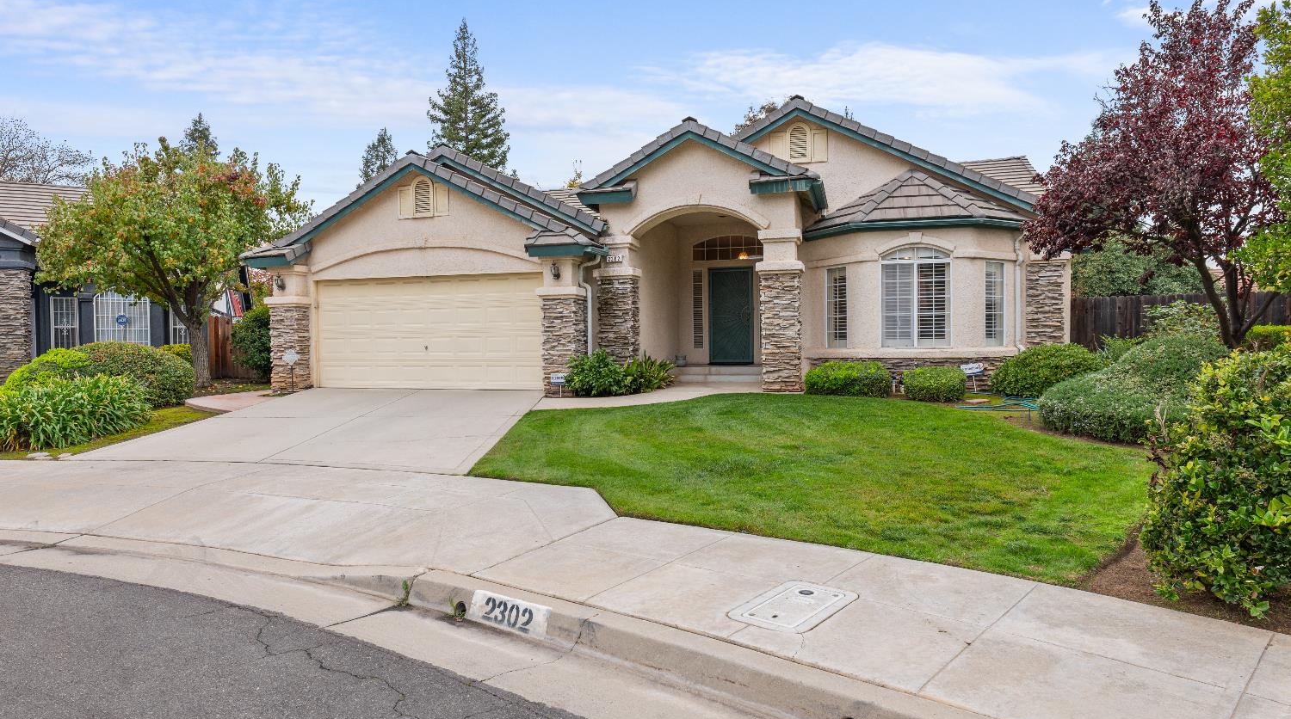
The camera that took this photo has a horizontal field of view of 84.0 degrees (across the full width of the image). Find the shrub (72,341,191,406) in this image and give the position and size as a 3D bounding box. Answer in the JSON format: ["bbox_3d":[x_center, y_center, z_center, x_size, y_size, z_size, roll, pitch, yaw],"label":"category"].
[{"bbox_3d":[-9.275,0.222,12.912,1.950,1.100,1.800,0,1,16],"label":"shrub"}]

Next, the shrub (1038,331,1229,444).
[{"bbox_3d":[6.256,0.226,9.112,2.250,1.170,2.400,0,1,16],"label":"shrub"}]

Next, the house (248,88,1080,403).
[{"bbox_3d":[1.231,-2.264,18.073,15.700,5.510,12.950,0,1,16],"label":"house"}]

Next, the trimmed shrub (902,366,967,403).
[{"bbox_3d":[4.684,0.387,11.606,1.020,0.550,0.920,0,1,16],"label":"trimmed shrub"}]

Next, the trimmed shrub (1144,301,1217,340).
[{"bbox_3d":[9.165,-0.250,12.316,1.100,1.540,1.100,0,1,16],"label":"trimmed shrub"}]

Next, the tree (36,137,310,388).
[{"bbox_3d":[-10.191,-2.109,15.557,5.200,5.420,5.200,0,1,16],"label":"tree"}]

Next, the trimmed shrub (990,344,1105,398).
[{"bbox_3d":[6.909,0.163,12.209,1.800,0.880,1.500,0,1,16],"label":"trimmed shrub"}]

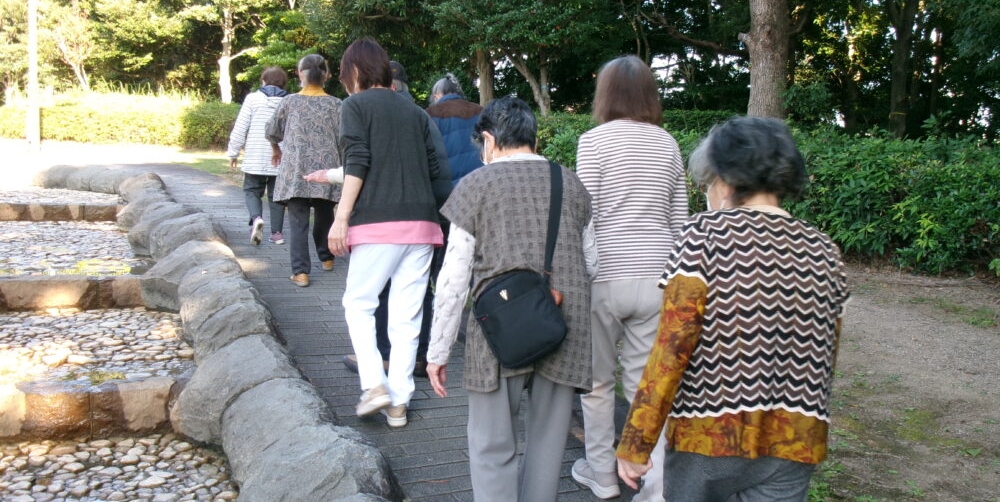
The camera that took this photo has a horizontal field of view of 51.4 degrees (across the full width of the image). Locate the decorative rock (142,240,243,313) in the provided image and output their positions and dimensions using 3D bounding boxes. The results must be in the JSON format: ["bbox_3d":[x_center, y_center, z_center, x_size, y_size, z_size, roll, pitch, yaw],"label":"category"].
[{"bbox_3d":[-2.232,0.191,7.500,0.740,0.430,0.600,-2,8,-20],"label":"decorative rock"}]

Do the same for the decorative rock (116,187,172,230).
[{"bbox_3d":[-3.794,-0.454,11.100,0.620,0.420,0.600,-2,8,-22],"label":"decorative rock"}]

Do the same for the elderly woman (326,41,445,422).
[{"bbox_3d":[-0.486,-0.086,4.380,0.470,1.570,0.480,-2,8,-18],"label":"elderly woman"}]

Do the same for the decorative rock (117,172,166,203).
[{"bbox_3d":[-4.205,-0.739,12.200,0.600,0.370,0.600,-3,8,-24],"label":"decorative rock"}]

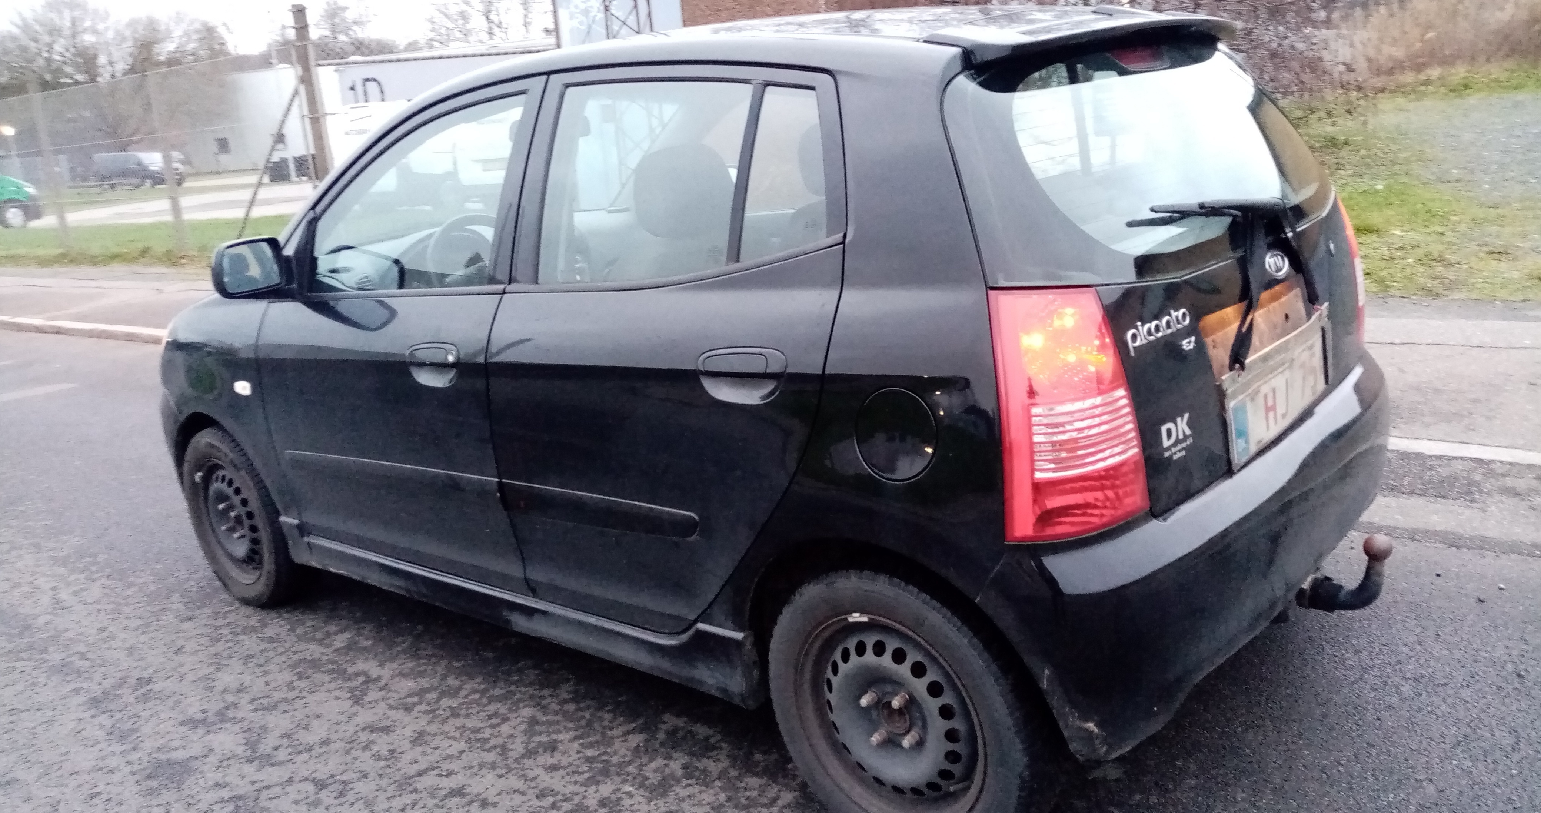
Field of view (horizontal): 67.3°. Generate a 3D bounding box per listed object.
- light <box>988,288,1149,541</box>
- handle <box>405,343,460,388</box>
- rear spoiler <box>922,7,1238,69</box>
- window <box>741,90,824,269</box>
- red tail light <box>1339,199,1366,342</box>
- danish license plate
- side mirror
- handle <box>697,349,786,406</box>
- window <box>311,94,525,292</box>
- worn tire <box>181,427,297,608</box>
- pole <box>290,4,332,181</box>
[{"bbox_3d":[0.438,0.011,1.713,0.200,0.380,0.165,6,18,40],"label":"light"},{"bbox_3d":[-0.760,-0.098,2.605,0.190,0.100,0.050,6,17,40],"label":"handle"},{"bbox_3d":[0.648,-0.712,2.206,0.200,0.095,1.090,6,18,40],"label":"rear spoiler"},{"bbox_3d":[0.033,-0.387,1.922,0.195,0.295,0.030,5,3,37],"label":"window"},{"bbox_3d":[1.295,-0.313,2.690,0.200,0.380,0.165,6,18,40],"label":"red tail light"},{"bbox_3d":[0.944,-0.042,2.122,0.025,0.160,0.545,-4,11,42],"label":"danish license plate"},{"bbox_3d":[-1.260,-0.333,2.790,0.110,0.132,0.178,4,16,34],"label":"side mirror"},{"bbox_3d":[-0.043,-0.056,1.997,0.190,0.100,0.050,6,17,40],"label":"handle"},{"bbox_3d":[-0.842,-0.470,2.655,0.840,0.425,0.045,6,3,40],"label":"window"},{"bbox_3d":[-1.568,0.331,3.537,0.550,0.550,0.165,6,18,40],"label":"worn tire"},{"bbox_3d":[-5.074,-3.049,13.023,0.180,2.800,0.180,6,17,40],"label":"pole"}]

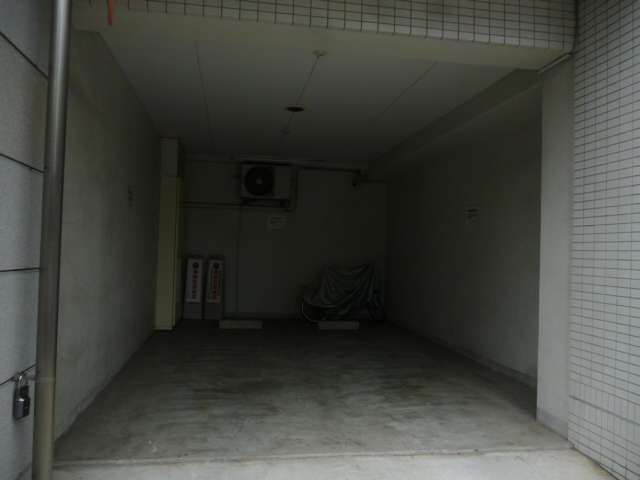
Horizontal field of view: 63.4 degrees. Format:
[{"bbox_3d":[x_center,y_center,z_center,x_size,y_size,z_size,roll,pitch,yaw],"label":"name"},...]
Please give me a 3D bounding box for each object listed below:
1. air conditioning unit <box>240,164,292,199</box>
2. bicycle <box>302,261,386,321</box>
[{"bbox_3d":[-0.855,-0.892,8.161,0.775,0.540,0.290,2,-2,-10],"label":"air conditioning unit"},{"bbox_3d":[0.372,0.824,8.197,1.370,0.970,0.500,2,-2,-10],"label":"bicycle"}]

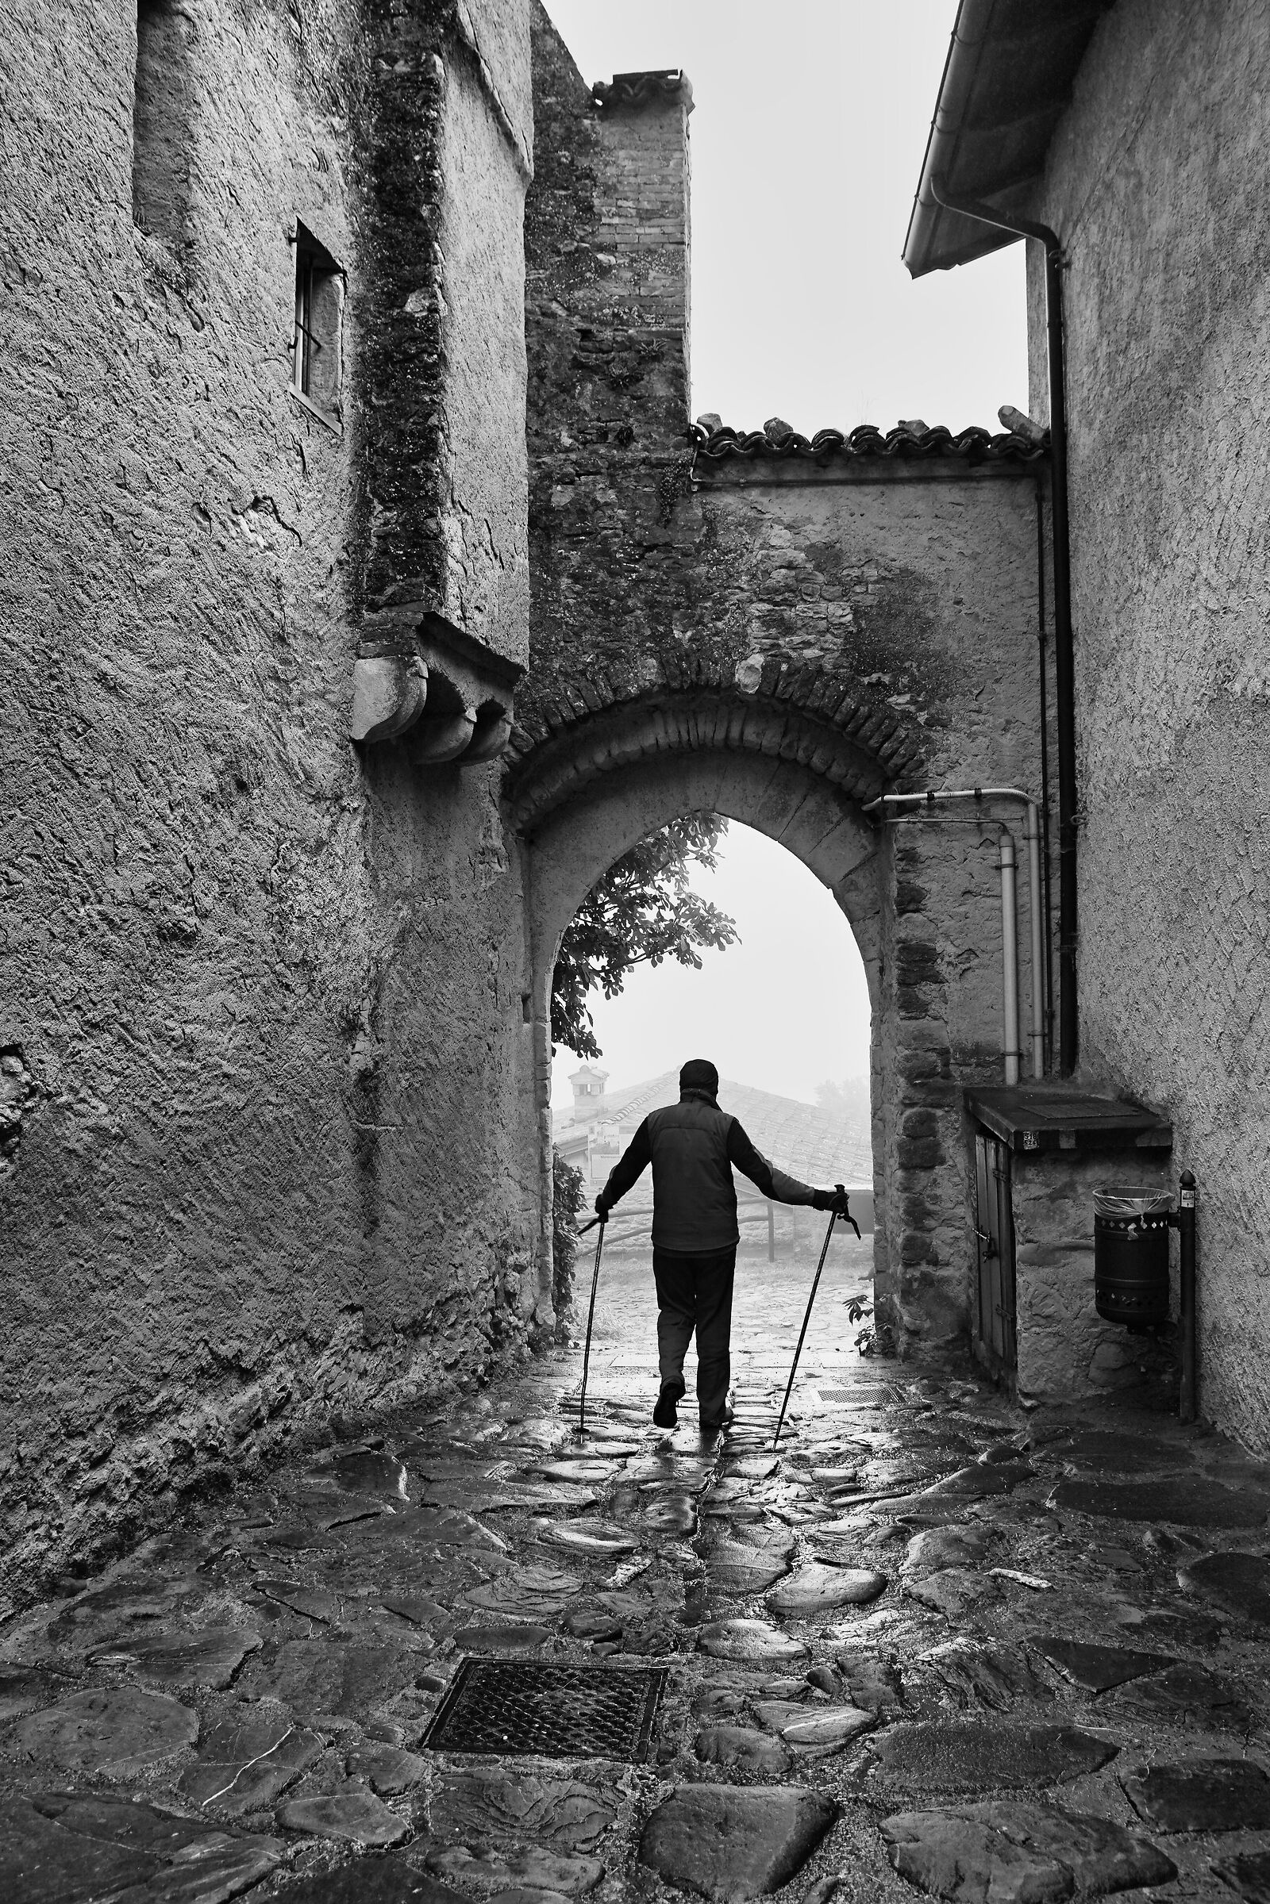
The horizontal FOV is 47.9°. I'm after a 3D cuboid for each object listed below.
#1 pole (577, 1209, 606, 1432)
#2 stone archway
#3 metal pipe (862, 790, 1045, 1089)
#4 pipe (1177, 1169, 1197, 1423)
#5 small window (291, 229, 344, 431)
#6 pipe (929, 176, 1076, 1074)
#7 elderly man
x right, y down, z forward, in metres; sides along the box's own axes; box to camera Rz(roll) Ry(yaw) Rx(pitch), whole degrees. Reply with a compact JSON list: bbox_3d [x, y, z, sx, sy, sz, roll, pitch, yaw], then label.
[{"bbox_3d":[-0.192,1.667,6.524,0.070,1.075,0.080,5,-20,0],"label":"pole"},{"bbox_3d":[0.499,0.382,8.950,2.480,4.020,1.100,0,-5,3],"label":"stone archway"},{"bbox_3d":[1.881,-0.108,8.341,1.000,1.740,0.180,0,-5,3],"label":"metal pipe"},{"bbox_3d":[2.595,1.601,6.706,0.080,1.200,0.080,0,-5,0],"label":"pipe"},{"bbox_3d":[-1.513,-2.875,6.612,0.150,0.800,0.450,-1,-5,16],"label":"small window"},{"bbox_3d":[2.200,-2.030,8.519,0.780,5.500,0.140,0,-5,3],"label":"pipe"},{"bbox_3d":[0.417,1.350,6.708,1.170,1.700,0.600,0,-5,2],"label":"elderly man"}]

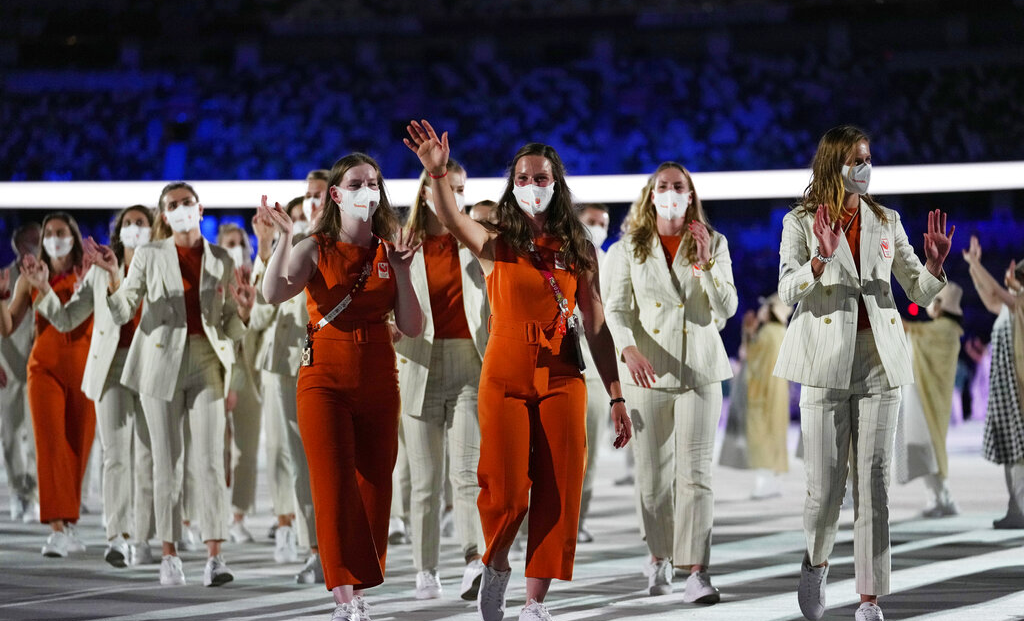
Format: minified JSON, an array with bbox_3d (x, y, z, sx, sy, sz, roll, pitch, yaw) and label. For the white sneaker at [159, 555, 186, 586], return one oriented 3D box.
[{"bbox_3d":[-1.495,1.151,15.600,0.105,0.117,0.280,0,-1,-2],"label":"white sneaker"}]

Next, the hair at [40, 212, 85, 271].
[{"bbox_3d":[-2.300,-0.353,18.050,0.225,0.310,0.230,0,-1,-1],"label":"hair"}]

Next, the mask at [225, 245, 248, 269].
[{"bbox_3d":[-1.505,-0.290,19.300,0.135,0.125,0.090,0,-1,-27],"label":"mask"}]

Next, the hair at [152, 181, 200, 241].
[{"bbox_3d":[-1.503,-0.443,15.800,0.200,0.260,0.240,0,-1,-8],"label":"hair"}]

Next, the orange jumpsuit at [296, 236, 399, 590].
[{"bbox_3d":[-0.598,0.371,12.820,0.370,1.290,0.420,0,-1,-13],"label":"orange jumpsuit"}]

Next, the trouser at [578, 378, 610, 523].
[{"bbox_3d":[0.341,0.671,19.100,0.390,1.010,0.400,0,-1,0],"label":"trouser"}]

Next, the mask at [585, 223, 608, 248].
[{"bbox_3d":[0.445,-0.400,18.800,0.138,0.125,0.085,0,-1,-25],"label":"mask"}]

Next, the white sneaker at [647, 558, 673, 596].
[{"bbox_3d":[0.619,1.112,14.750,0.110,0.135,0.270,0,9,3],"label":"white sneaker"}]

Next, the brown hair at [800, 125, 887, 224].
[{"bbox_3d":[1.184,-0.486,12.600,0.230,0.345,0.240,-1,-1,40],"label":"brown hair"}]

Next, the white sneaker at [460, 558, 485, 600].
[{"bbox_3d":[-0.126,1.026,13.900,0.105,0.117,0.280,0,-34,-22],"label":"white sneaker"}]

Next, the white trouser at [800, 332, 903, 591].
[{"bbox_3d":[1.248,0.556,13.000,0.360,0.960,0.550,0,-1,-14],"label":"white trouser"}]

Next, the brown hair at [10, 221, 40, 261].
[{"bbox_3d":[-2.945,-0.419,21.400,0.190,0.250,0.220,0,-1,-11],"label":"brown hair"}]

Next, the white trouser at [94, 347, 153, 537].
[{"bbox_3d":[-1.886,0.652,17.300,0.340,0.940,0.420,0,-1,0],"label":"white trouser"}]

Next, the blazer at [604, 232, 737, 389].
[{"bbox_3d":[0.658,0.000,14.650,0.530,0.660,0.380,0,-1,-6],"label":"blazer"}]

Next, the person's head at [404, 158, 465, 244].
[{"bbox_3d":[-0.326,-0.457,14.650,0.250,0.370,0.280,1,-1,-29],"label":"person's head"}]

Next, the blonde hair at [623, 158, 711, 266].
[{"bbox_3d":[0.645,-0.400,14.550,0.360,0.430,0.270,0,-1,-2],"label":"blonde hair"}]

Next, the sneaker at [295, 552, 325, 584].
[{"bbox_3d":[-0.879,1.138,15.600,0.107,0.118,0.285,-1,-3,17],"label":"sneaker"}]

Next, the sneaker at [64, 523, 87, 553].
[{"bbox_3d":[-2.303,1.203,18.600,0.105,0.115,0.280,0,7,-20],"label":"sneaker"}]

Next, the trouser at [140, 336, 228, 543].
[{"bbox_3d":[-1.444,0.571,15.600,0.400,0.930,0.420,0,-1,-8],"label":"trouser"}]

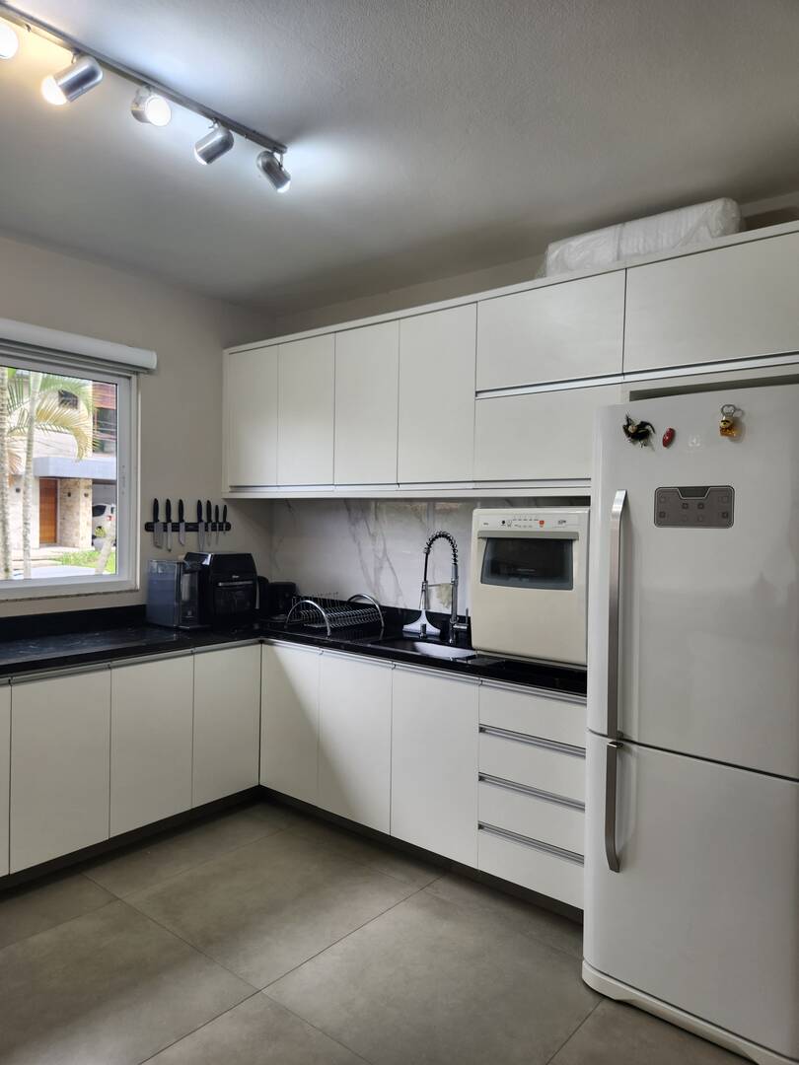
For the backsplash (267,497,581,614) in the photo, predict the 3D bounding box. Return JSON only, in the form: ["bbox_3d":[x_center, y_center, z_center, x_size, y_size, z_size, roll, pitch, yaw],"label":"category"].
[{"bbox_3d":[0.003,0.111,3.775,2.110,0.600,0.020,2,1,39],"label":"backsplash"}]

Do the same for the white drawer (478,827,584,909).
[{"bbox_3d":[0.628,1.217,2.788,0.443,0.175,0.500,2,1,40],"label":"white drawer"}]

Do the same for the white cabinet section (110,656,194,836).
[{"bbox_3d":[-1.315,0.938,3.351,0.550,0.733,0.413,2,1,39],"label":"white cabinet section"}]

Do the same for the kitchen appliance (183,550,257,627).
[{"bbox_3d":[-0.938,0.301,3.730,0.265,0.375,0.300,0,1,-40],"label":"kitchen appliance"}]

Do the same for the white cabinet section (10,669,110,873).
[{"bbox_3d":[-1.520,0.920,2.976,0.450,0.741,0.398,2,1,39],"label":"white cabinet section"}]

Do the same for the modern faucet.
[{"bbox_3d":[0.207,0.250,3.205,0.120,0.518,0.260,2,1,40],"label":"modern faucet"}]

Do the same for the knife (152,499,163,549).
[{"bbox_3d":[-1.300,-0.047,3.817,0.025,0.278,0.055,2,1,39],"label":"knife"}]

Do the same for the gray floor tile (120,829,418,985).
[{"bbox_3d":[-0.490,1.422,2.764,0.800,0.015,0.800,2,1,39],"label":"gray floor tile"}]

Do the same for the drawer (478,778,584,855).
[{"bbox_3d":[0.630,1.027,2.784,0.443,0.182,0.500,2,1,40],"label":"drawer"}]

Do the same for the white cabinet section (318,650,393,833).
[{"bbox_3d":[-0.038,0.957,3.458,0.454,0.733,0.550,2,1,39],"label":"white cabinet section"}]

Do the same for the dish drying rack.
[{"bbox_3d":[-0.336,0.410,3.632,0.355,0.163,0.390,2,1,40],"label":"dish drying rack"}]

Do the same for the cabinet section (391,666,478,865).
[{"bbox_3d":[0.314,0.968,3.172,0.452,0.733,0.550,2,1,39],"label":"cabinet section"}]

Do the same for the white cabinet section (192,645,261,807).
[{"bbox_3d":[-1.057,0.936,3.669,0.550,0.733,0.406,2,1,39],"label":"white cabinet section"}]

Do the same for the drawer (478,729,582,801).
[{"bbox_3d":[0.635,0.851,2.796,0.460,0.191,0.450,2,1,39],"label":"drawer"}]

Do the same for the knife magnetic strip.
[{"bbox_3d":[-1.151,-0.027,3.893,0.020,0.048,0.543,2,1,40],"label":"knife magnetic strip"}]

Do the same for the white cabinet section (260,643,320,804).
[{"bbox_3d":[-0.378,0.946,3.734,0.423,0.733,0.550,2,1,39],"label":"white cabinet section"}]

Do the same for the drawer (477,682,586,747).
[{"bbox_3d":[0.634,0.657,2.777,0.443,0.169,0.500,2,1,40],"label":"drawer"}]

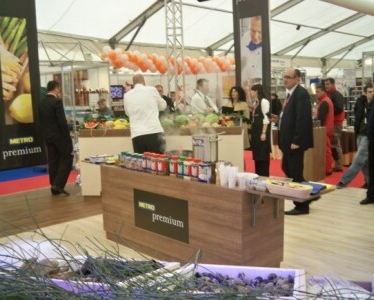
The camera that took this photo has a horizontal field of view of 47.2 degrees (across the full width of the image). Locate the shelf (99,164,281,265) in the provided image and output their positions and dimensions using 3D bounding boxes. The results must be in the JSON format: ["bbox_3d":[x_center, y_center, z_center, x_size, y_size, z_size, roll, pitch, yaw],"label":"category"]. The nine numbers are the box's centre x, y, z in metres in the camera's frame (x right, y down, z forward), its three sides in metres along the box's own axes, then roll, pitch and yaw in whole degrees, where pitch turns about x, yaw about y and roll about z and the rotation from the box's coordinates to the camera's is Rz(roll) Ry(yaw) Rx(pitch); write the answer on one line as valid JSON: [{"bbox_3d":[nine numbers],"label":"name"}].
[{"bbox_3d":[-0.033,0.601,4.053,0.566,0.795,1.855,-9,10,-44],"label":"shelf"}]

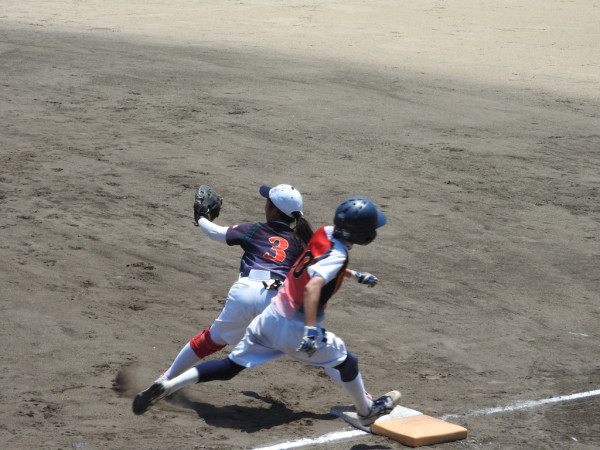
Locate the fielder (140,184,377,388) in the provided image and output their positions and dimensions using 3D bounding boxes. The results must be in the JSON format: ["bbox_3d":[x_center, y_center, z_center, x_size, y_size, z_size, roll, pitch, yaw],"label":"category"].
[{"bbox_3d":[-0.296,0.381,13.959,1.240,1.269,1.102,-3,11,-20],"label":"fielder"}]

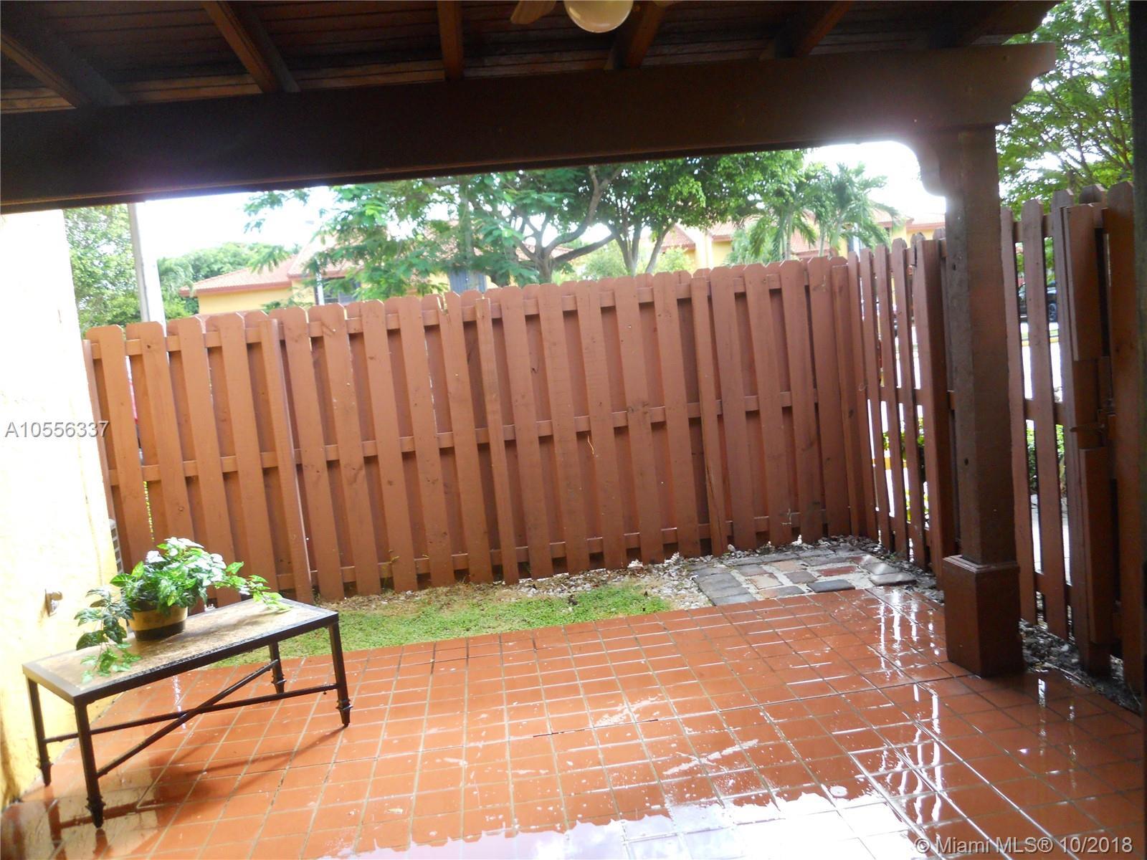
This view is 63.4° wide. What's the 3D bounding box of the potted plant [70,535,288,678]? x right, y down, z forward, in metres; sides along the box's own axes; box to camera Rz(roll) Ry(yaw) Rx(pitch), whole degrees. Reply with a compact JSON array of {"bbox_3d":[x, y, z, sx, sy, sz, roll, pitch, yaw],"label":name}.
[{"bbox_3d":[-1.571,0.626,3.625,0.424,0.383,0.815,0,8,45],"label":"potted plant"}]

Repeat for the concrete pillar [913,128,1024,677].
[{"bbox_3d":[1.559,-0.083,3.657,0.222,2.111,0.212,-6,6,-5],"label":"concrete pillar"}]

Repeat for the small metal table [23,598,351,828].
[{"bbox_3d":[-1.487,1.044,3.644,0.574,0.466,0.996,0,8,45],"label":"small metal table"}]

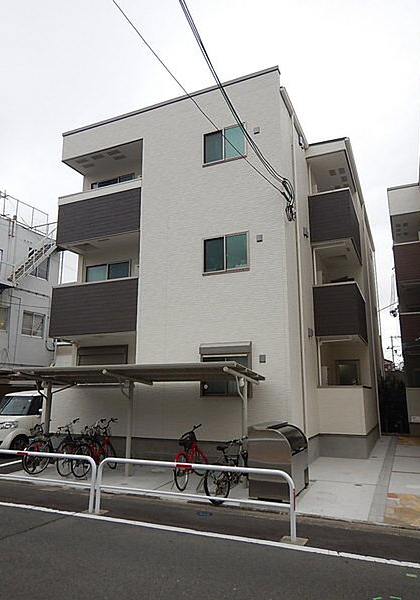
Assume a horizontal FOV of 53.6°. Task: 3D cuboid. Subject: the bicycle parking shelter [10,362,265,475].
[{"bbox_3d":[-1.663,2.601,9.041,5.600,2.310,1.950,-5,-12,24],"label":"bicycle parking shelter"}]

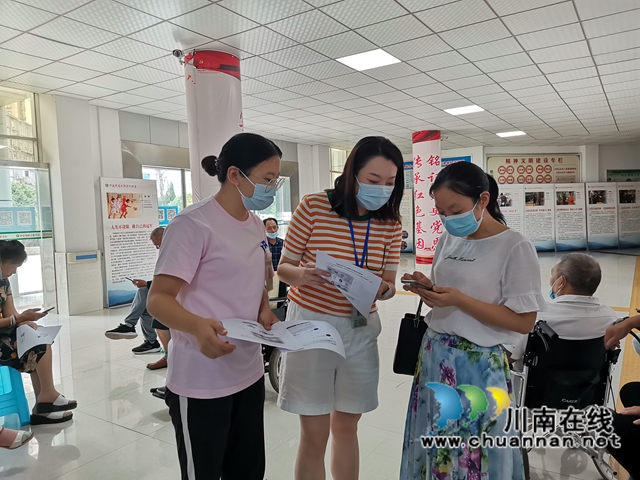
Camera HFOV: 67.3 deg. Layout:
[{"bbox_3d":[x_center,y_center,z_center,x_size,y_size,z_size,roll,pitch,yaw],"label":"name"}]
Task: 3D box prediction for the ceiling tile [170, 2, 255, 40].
[{"bbox_3d":[-0.938,-1.948,4.299,0.600,0.020,0.600,0,4,34],"label":"ceiling tile"}]

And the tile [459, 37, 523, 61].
[{"bbox_3d":[1.877,-2.095,5.274,0.600,0.020,0.600,0,4,34],"label":"tile"}]

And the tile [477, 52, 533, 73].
[{"bbox_3d":[2.222,-2.129,5.789,0.600,0.020,0.600,0,4,34],"label":"tile"}]

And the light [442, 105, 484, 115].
[{"bbox_3d":[2.550,-2.313,8.489,0.600,0.050,0.600,0,4,34],"label":"light"}]

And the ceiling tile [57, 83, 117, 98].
[{"bbox_3d":[-3.101,-1.996,6.460,0.600,0.030,0.600,0,4,34],"label":"ceiling tile"}]

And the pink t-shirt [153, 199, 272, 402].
[{"bbox_3d":[-0.307,0.135,1.482,0.300,0.620,0.460,0,4,29],"label":"pink t-shirt"}]

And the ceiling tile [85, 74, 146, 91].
[{"bbox_3d":[-2.606,-2.007,6.130,0.600,0.020,0.600,1,4,34],"label":"ceiling tile"}]

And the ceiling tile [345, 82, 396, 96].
[{"bbox_3d":[0.728,-2.145,6.827,0.600,0.020,0.600,0,4,34],"label":"ceiling tile"}]

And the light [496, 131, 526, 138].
[{"bbox_3d":[4.553,-2.504,11.398,0.600,0.040,0.600,0,4,34],"label":"light"}]

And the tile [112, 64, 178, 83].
[{"bbox_3d":[-2.103,-1.999,5.796,0.600,0.020,0.600,0,4,34],"label":"tile"}]

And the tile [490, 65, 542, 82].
[{"bbox_3d":[2.559,-2.173,6.281,0.600,0.020,0.600,0,4,34],"label":"tile"}]

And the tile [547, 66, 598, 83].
[{"bbox_3d":[3.386,-2.206,6.451,0.600,0.020,0.600,0,4,34],"label":"tile"}]

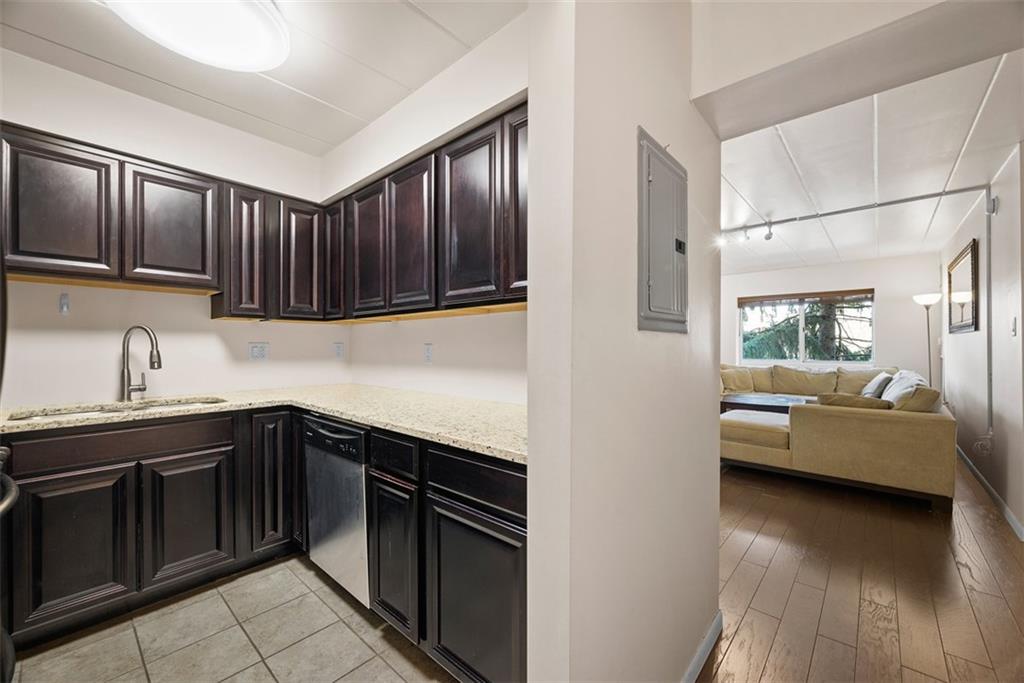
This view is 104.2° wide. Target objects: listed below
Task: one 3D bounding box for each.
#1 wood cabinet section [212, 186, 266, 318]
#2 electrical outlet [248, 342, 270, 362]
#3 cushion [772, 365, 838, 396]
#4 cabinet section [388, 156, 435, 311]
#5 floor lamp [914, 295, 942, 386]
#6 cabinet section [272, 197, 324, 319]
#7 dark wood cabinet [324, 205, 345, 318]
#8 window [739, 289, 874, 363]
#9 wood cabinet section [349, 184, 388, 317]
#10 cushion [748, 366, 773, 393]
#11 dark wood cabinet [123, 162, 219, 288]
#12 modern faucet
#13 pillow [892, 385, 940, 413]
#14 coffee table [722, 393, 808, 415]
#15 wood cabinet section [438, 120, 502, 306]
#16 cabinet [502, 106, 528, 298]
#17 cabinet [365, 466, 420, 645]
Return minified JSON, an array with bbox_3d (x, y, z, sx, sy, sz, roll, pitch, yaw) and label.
[{"bbox_3d":[-1.656,-0.517,2.419,0.335,0.764,0.218,-1,-1,41],"label":"wood cabinet section"},{"bbox_3d":[-1.674,0.071,2.643,0.012,0.119,0.117,0,-1,41],"label":"electrical outlet"},{"bbox_3d":[4.152,0.552,5.657,0.740,0.410,0.210,-1,-1,42],"label":"cushion"},{"bbox_3d":[-0.409,-0.521,2.144,0.422,0.756,0.320,-1,-1,41],"label":"cabinet section"},{"bbox_3d":[5.112,0.325,4.880,0.275,1.830,0.275,-1,-1,42],"label":"floor lamp"},{"bbox_3d":[-1.468,-0.516,2.631,0.335,0.764,0.318,-1,-1,41],"label":"cabinet section"},{"bbox_3d":[-1.040,-0.519,2.679,0.260,0.750,0.310,0,-1,41],"label":"dark wood cabinet"},{"bbox_3d":[4.723,-0.227,6.527,1.800,1.120,0.100,0,0,43],"label":"window"},{"bbox_3d":[-0.731,-0.518,2.428,0.436,0.756,0.320,-1,-1,41],"label":"wood cabinet section"},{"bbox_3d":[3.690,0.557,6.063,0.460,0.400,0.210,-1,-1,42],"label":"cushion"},{"bbox_3d":[-1.879,-0.587,2.192,0.330,0.585,0.380,-1,-1,42],"label":"dark wood cabinet"},{"bbox_3d":[-1.976,0.123,2.143,0.235,0.415,0.110,0,0,10],"label":"modern faucet"},{"bbox_3d":[3.484,0.579,3.494,0.190,0.410,0.550,28,18,39],"label":"pillow"},{"bbox_3d":[3.266,1.011,5.251,0.930,0.450,0.850,0,0,43],"label":"coffee table"},{"bbox_3d":[-0.087,-0.525,1.859,0.413,0.756,0.320,-1,-1,41],"label":"wood cabinet section"},{"bbox_3d":[0.210,-0.528,1.593,0.400,0.760,0.310,0,-1,41],"label":"cabinet"},{"bbox_3d":[-0.280,0.814,1.738,0.360,0.570,0.550,-1,-1,42],"label":"cabinet"}]

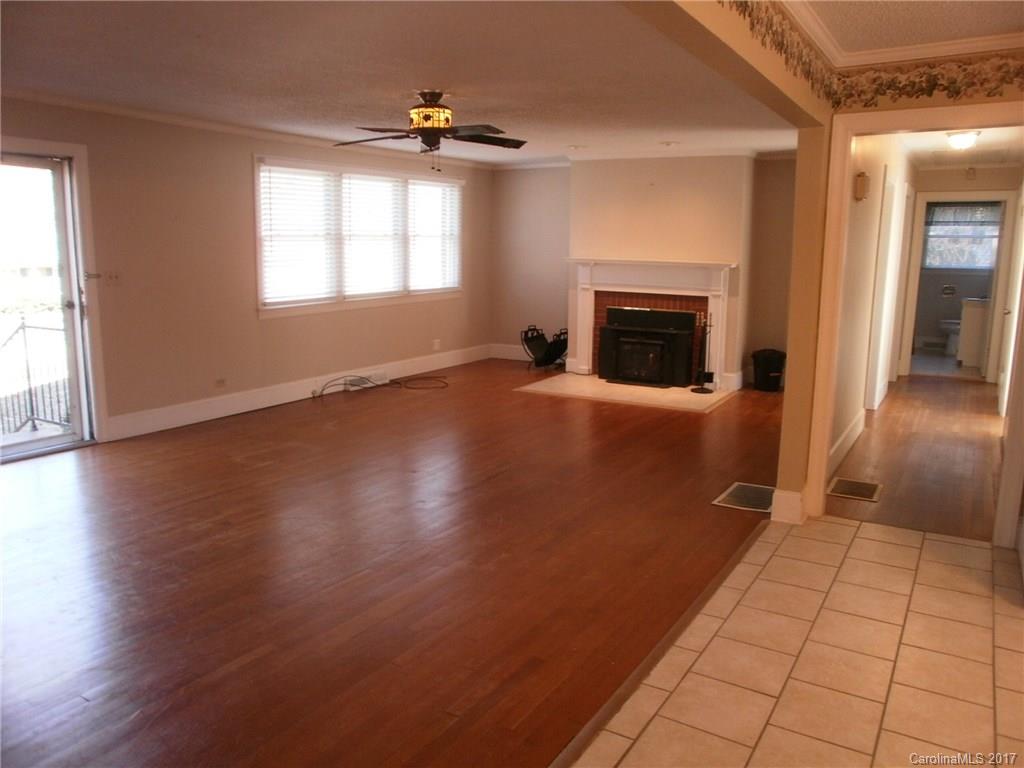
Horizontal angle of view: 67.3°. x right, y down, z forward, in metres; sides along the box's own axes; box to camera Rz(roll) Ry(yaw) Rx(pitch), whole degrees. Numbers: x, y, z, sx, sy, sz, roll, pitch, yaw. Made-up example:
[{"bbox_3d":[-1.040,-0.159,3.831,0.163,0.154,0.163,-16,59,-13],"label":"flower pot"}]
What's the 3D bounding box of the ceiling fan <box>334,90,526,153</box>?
[{"bbox_3d":[-0.531,-1.728,5.070,1.260,0.400,1.200,-1,10,-6],"label":"ceiling fan"}]

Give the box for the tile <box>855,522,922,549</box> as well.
[{"bbox_3d":[1.973,0.791,4.007,0.301,0.010,0.261,6,12,31],"label":"tile"}]

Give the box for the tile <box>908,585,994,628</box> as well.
[{"bbox_3d":[1.846,0.932,3.228,0.301,0.010,0.301,6,12,31],"label":"tile"}]

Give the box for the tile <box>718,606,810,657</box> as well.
[{"bbox_3d":[0.985,0.955,2.984,0.300,0.010,0.300,6,12,31],"label":"tile"}]

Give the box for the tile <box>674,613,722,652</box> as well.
[{"bbox_3d":[0.741,0.981,3.026,0.100,0.010,0.305,6,12,31],"label":"tile"}]

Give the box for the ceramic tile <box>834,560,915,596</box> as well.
[{"bbox_3d":[1.645,0.869,3.472,0.300,0.010,0.300,6,12,31],"label":"ceramic tile"}]

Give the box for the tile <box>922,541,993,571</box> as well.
[{"bbox_3d":[2.195,0.847,3.791,0.305,0.010,0.305,6,12,31],"label":"tile"}]

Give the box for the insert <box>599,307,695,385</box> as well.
[{"bbox_3d":[1.469,-0.413,8.572,1.048,0.800,0.406,6,12,31],"label":"insert"}]

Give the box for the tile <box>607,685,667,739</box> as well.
[{"bbox_3d":[0.414,1.071,2.514,0.103,0.010,0.305,6,12,31],"label":"tile"}]

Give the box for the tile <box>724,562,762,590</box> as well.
[{"bbox_3d":[1.043,0.869,3.470,0.092,0.010,0.300,6,12,31],"label":"tile"}]

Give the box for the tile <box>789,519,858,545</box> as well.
[{"bbox_3d":[1.644,0.782,4.056,0.301,0.010,0.301,6,12,31],"label":"tile"}]

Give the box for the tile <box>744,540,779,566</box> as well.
[{"bbox_3d":[1.222,0.834,3.767,0.097,0.010,0.301,6,12,31],"label":"tile"}]

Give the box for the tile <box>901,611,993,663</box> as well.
[{"bbox_3d":[1.685,0.978,2.971,0.301,0.010,0.301,6,12,31],"label":"tile"}]

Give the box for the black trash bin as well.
[{"bbox_3d":[2.733,-0.140,8.158,0.350,0.410,0.350,6,12,31],"label":"black trash bin"}]

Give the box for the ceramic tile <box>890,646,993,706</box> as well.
[{"bbox_3d":[1.503,1.011,2.673,0.300,0.010,0.300,6,12,31],"label":"ceramic tile"}]

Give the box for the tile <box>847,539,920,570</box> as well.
[{"bbox_3d":[1.822,0.835,3.766,0.301,0.010,0.301,6,12,31],"label":"tile"}]

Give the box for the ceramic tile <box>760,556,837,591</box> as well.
[{"bbox_3d":[1.322,0.875,3.542,0.301,0.010,0.301,6,12,31],"label":"ceramic tile"}]

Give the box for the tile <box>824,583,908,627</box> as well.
[{"bbox_3d":[1.500,0.927,3.251,0.301,0.010,0.301,6,12,31],"label":"tile"}]

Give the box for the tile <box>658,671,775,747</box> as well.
[{"bbox_3d":[0.678,1.059,2.513,0.301,0.010,0.301,6,12,31],"label":"tile"}]

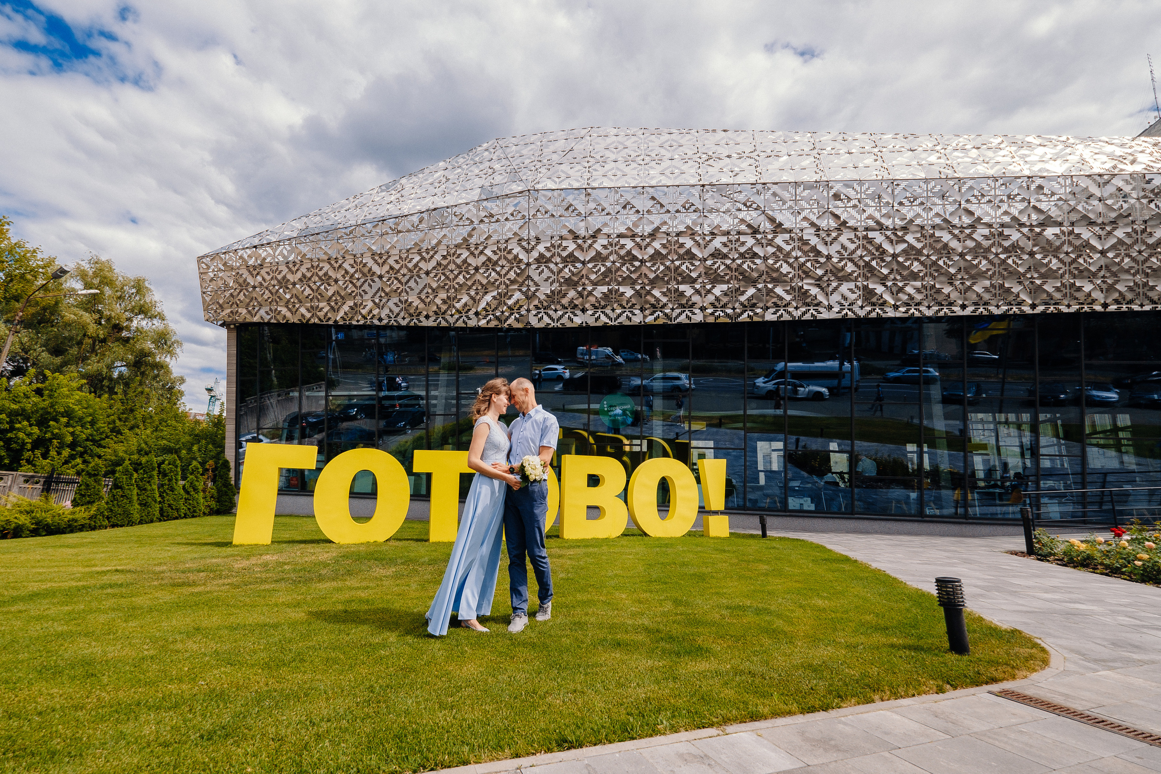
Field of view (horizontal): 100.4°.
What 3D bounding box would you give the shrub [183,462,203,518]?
[{"bbox_3d":[-10.015,2.652,12.534,0.530,1.414,0.530,10,-14,-37],"label":"shrub"}]

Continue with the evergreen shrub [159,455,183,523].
[{"bbox_3d":[-10.081,2.475,11.948,0.570,1.557,0.570,10,-14,-38],"label":"evergreen shrub"}]

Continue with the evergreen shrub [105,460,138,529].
[{"bbox_3d":[-9.843,2.307,10.427,0.600,1.336,0.600,11,-15,-41],"label":"evergreen shrub"}]

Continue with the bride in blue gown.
[{"bbox_3d":[-0.679,0.766,3.392,0.600,1.690,0.500,-5,-13,29],"label":"bride in blue gown"}]

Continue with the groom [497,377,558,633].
[{"bbox_3d":[-0.318,0.769,3.419,0.400,1.710,0.500,12,-15,-43],"label":"groom"}]

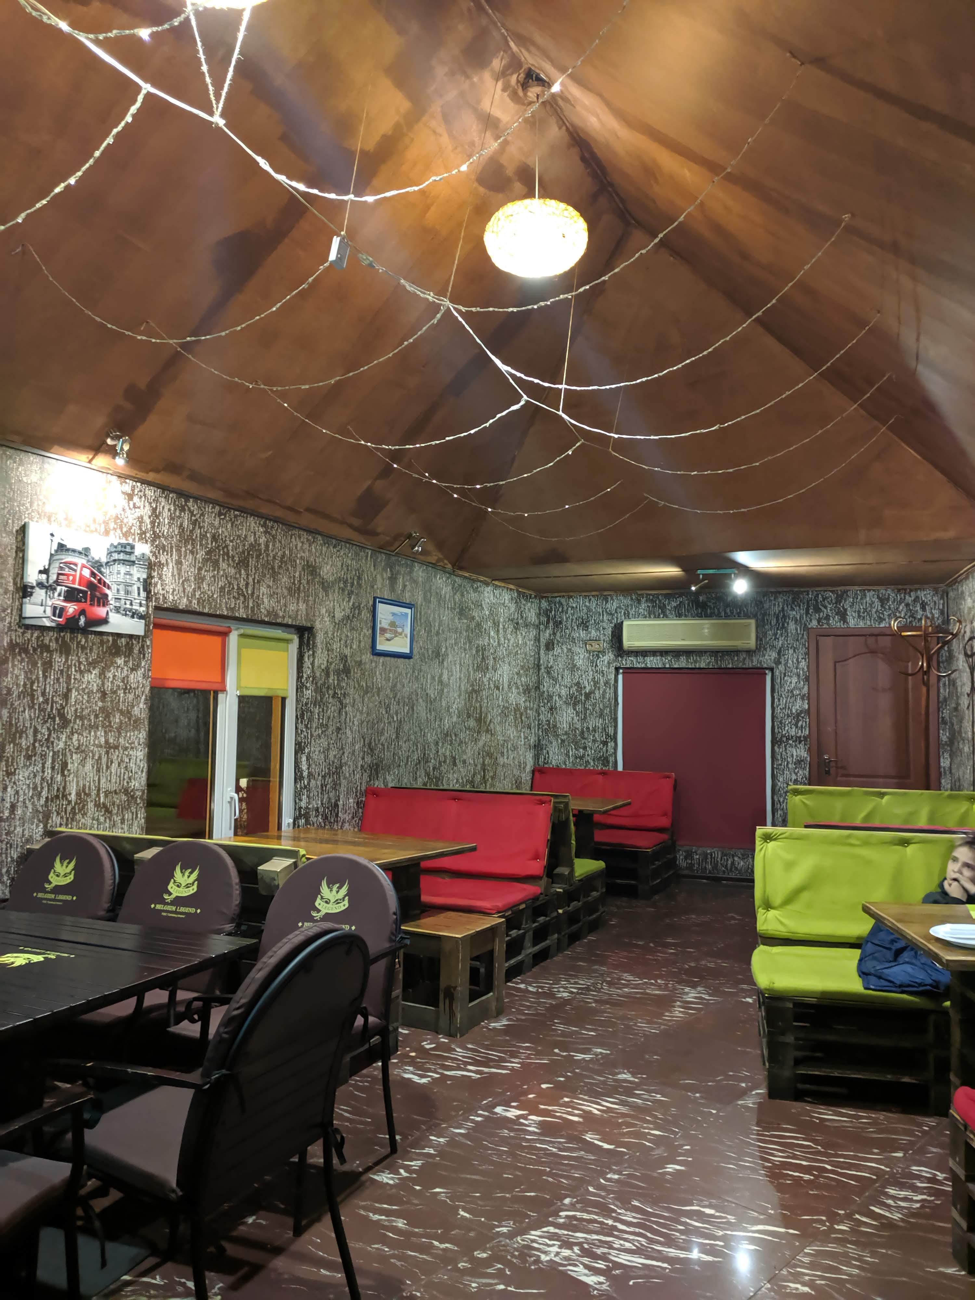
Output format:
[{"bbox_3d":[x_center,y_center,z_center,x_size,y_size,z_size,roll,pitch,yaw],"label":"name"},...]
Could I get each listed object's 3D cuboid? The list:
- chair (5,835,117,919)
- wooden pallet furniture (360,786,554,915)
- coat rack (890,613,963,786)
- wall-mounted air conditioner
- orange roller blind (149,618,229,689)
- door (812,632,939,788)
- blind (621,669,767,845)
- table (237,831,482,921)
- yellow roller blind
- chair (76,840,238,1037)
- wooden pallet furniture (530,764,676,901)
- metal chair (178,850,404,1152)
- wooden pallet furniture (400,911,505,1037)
[{"bbox_3d":[-1.721,1.119,3.461,0.590,0.890,0.630,-1,-4,23],"label":"chair"},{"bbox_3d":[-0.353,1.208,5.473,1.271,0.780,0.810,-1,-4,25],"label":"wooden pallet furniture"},{"bbox_3d":[2.914,0.781,6.464,0.460,2.054,0.460,-1,-4,23],"label":"coat rack"},{"bbox_3d":[1.699,-0.116,8.180,1.102,0.270,0.200,-1,-4,23],"label":"wall-mounted air conditioner"},{"bbox_3d":[-1.558,0.036,5.127,0.050,0.349,0.563,-1,-4,27],"label":"orange roller blind"},{"bbox_3d":[3.020,0.856,7.654,0.951,2.052,0.100,-1,-4,23],"label":"door"},{"bbox_3d":[1.750,0.921,8.342,1.234,1.504,0.060,0,-4,20],"label":"blind"},{"bbox_3d":[-0.708,1.264,4.497,1.088,0.743,0.713,-2,-4,34],"label":"table"},{"bbox_3d":[-1.288,0.087,5.643,0.050,0.354,0.467,-1,-4,27],"label":"yellow roller blind"},{"bbox_3d":[-1.176,1.098,3.147,0.575,0.896,0.616,-1,-4,23],"label":"chair"},{"bbox_3d":[0.823,1.449,7.925,1.285,0.900,0.820,-1,-4,25],"label":"wooden pallet furniture"},{"bbox_3d":[-0.643,1.103,2.968,0.600,0.890,0.630,-1,-4,24],"label":"metal chair"},{"bbox_3d":[-0.156,1.424,4.325,0.317,0.418,0.392,-1,-4,29],"label":"wooden pallet furniture"}]

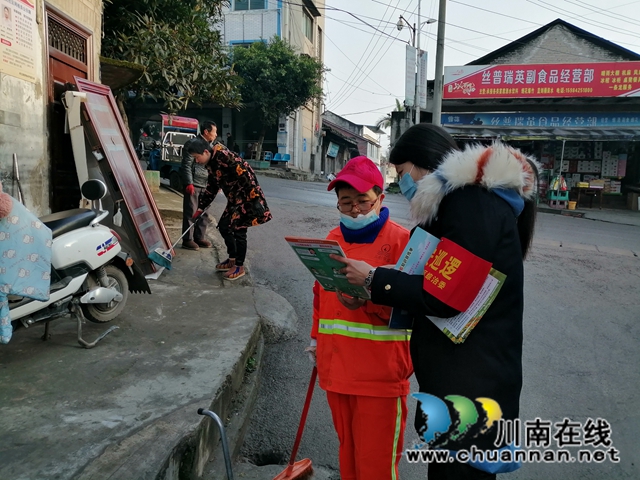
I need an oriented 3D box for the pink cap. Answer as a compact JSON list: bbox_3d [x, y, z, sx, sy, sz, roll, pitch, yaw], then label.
[{"bbox_3d":[0.135,-0.238,1.770,0.175,0.135,0.255,5,18,26],"label":"pink cap"}]

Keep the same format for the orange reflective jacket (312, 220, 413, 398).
[{"bbox_3d":[0.162,0.257,1.830,0.430,0.640,0.300,7,9,36],"label":"orange reflective jacket"}]

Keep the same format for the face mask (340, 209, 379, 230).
[{"bbox_3d":[0.142,-0.077,1.730,0.135,0.085,0.075,5,20,21],"label":"face mask"}]

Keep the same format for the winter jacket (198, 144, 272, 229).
[{"bbox_3d":[-0.915,-0.532,4.970,0.620,0.920,0.520,-29,17,-16],"label":"winter jacket"}]

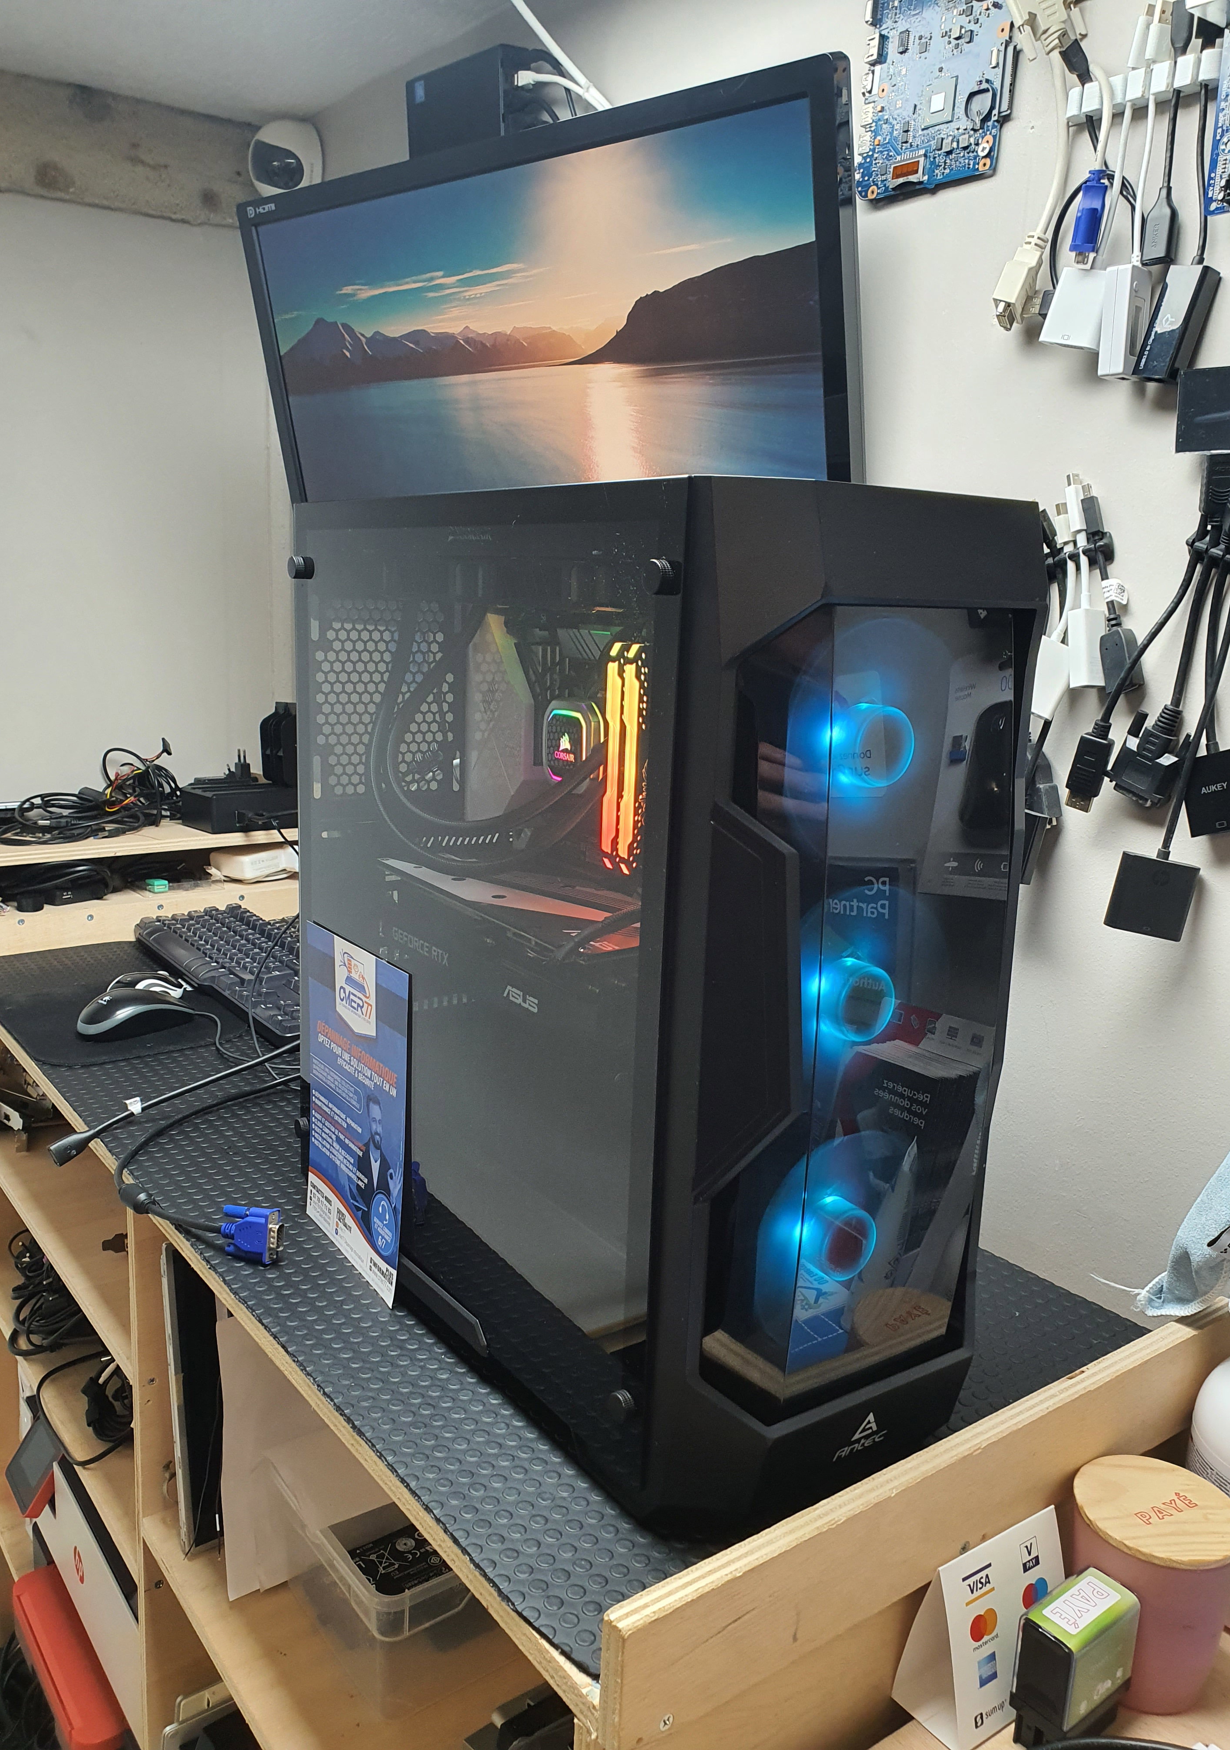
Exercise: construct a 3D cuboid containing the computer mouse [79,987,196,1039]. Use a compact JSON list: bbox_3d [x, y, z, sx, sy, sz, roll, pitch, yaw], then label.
[{"bbox_3d":[-0.472,0.132,1.296,0.111,0.039,0.062,-6,14,-33],"label":"computer mouse"}]

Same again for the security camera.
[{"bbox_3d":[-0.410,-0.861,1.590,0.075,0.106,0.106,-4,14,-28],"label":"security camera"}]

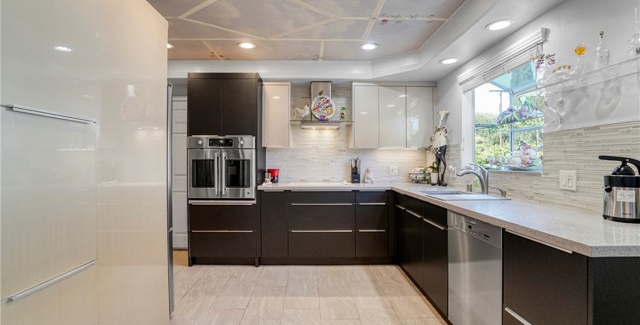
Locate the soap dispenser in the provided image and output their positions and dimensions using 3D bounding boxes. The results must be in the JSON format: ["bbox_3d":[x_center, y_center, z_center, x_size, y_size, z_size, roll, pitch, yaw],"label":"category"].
[{"bbox_3d":[0.663,0.174,3.570,0.112,0.209,0.102,0,0,-1],"label":"soap dispenser"}]

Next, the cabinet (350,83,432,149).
[{"bbox_3d":[0.932,-0.589,3.534,1.046,0.826,0.357,0,0,-1],"label":"cabinet"}]

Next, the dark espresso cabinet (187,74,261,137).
[{"bbox_3d":[-1.137,-0.671,3.407,0.812,0.729,0.612,0,0,-1],"label":"dark espresso cabinet"}]

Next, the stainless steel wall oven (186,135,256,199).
[{"bbox_3d":[-1.142,0.063,3.376,0.780,0.750,0.592,0,0,-1],"label":"stainless steel wall oven"}]

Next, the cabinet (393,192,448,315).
[{"bbox_3d":[1.162,0.734,2.444,0.612,0.862,1.193,0,0,-1],"label":"cabinet"}]

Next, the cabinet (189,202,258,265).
[{"bbox_3d":[-1.137,0.831,3.407,0.812,0.755,0.612,0,0,-1],"label":"cabinet"}]

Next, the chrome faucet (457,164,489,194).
[{"bbox_3d":[1.326,0.140,2.331,0.255,0.262,0.082,0,0,-1],"label":"chrome faucet"}]

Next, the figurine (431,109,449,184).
[{"bbox_3d":[1.401,-0.170,3.142,0.194,0.887,0.204,0,0,-41],"label":"figurine"}]

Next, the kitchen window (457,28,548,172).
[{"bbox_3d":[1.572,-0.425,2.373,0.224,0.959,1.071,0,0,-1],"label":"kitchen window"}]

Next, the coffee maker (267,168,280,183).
[{"bbox_3d":[-0.618,0.176,3.570,0.178,0.209,0.184,0,0,-1],"label":"coffee maker"}]

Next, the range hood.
[{"bbox_3d":[0.000,-0.750,3.488,0.551,0.602,0.439,0,0,-1],"label":"range hood"}]

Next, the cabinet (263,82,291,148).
[{"bbox_3d":[-0.547,-0.595,3.534,0.347,0.824,0.357,0,0,-1],"label":"cabinet"}]

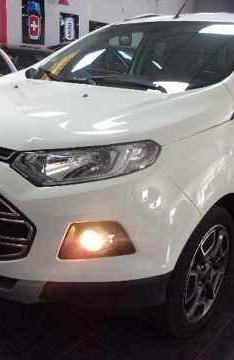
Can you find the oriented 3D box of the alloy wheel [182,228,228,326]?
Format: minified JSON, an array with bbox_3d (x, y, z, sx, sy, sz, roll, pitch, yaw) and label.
[{"bbox_3d":[0.369,0.424,1.869,0.170,0.465,0.465,15,21,36],"label":"alloy wheel"}]

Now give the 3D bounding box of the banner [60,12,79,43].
[{"bbox_3d":[-0.889,-2.829,7.300,0.020,0.617,0.521,15,21,36],"label":"banner"}]

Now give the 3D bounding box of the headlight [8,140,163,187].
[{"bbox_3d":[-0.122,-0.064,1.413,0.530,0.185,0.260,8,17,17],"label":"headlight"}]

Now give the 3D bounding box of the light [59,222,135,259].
[{"bbox_3d":[-0.077,0.213,1.420,0.290,0.150,0.140,5,17,9],"label":"light"}]

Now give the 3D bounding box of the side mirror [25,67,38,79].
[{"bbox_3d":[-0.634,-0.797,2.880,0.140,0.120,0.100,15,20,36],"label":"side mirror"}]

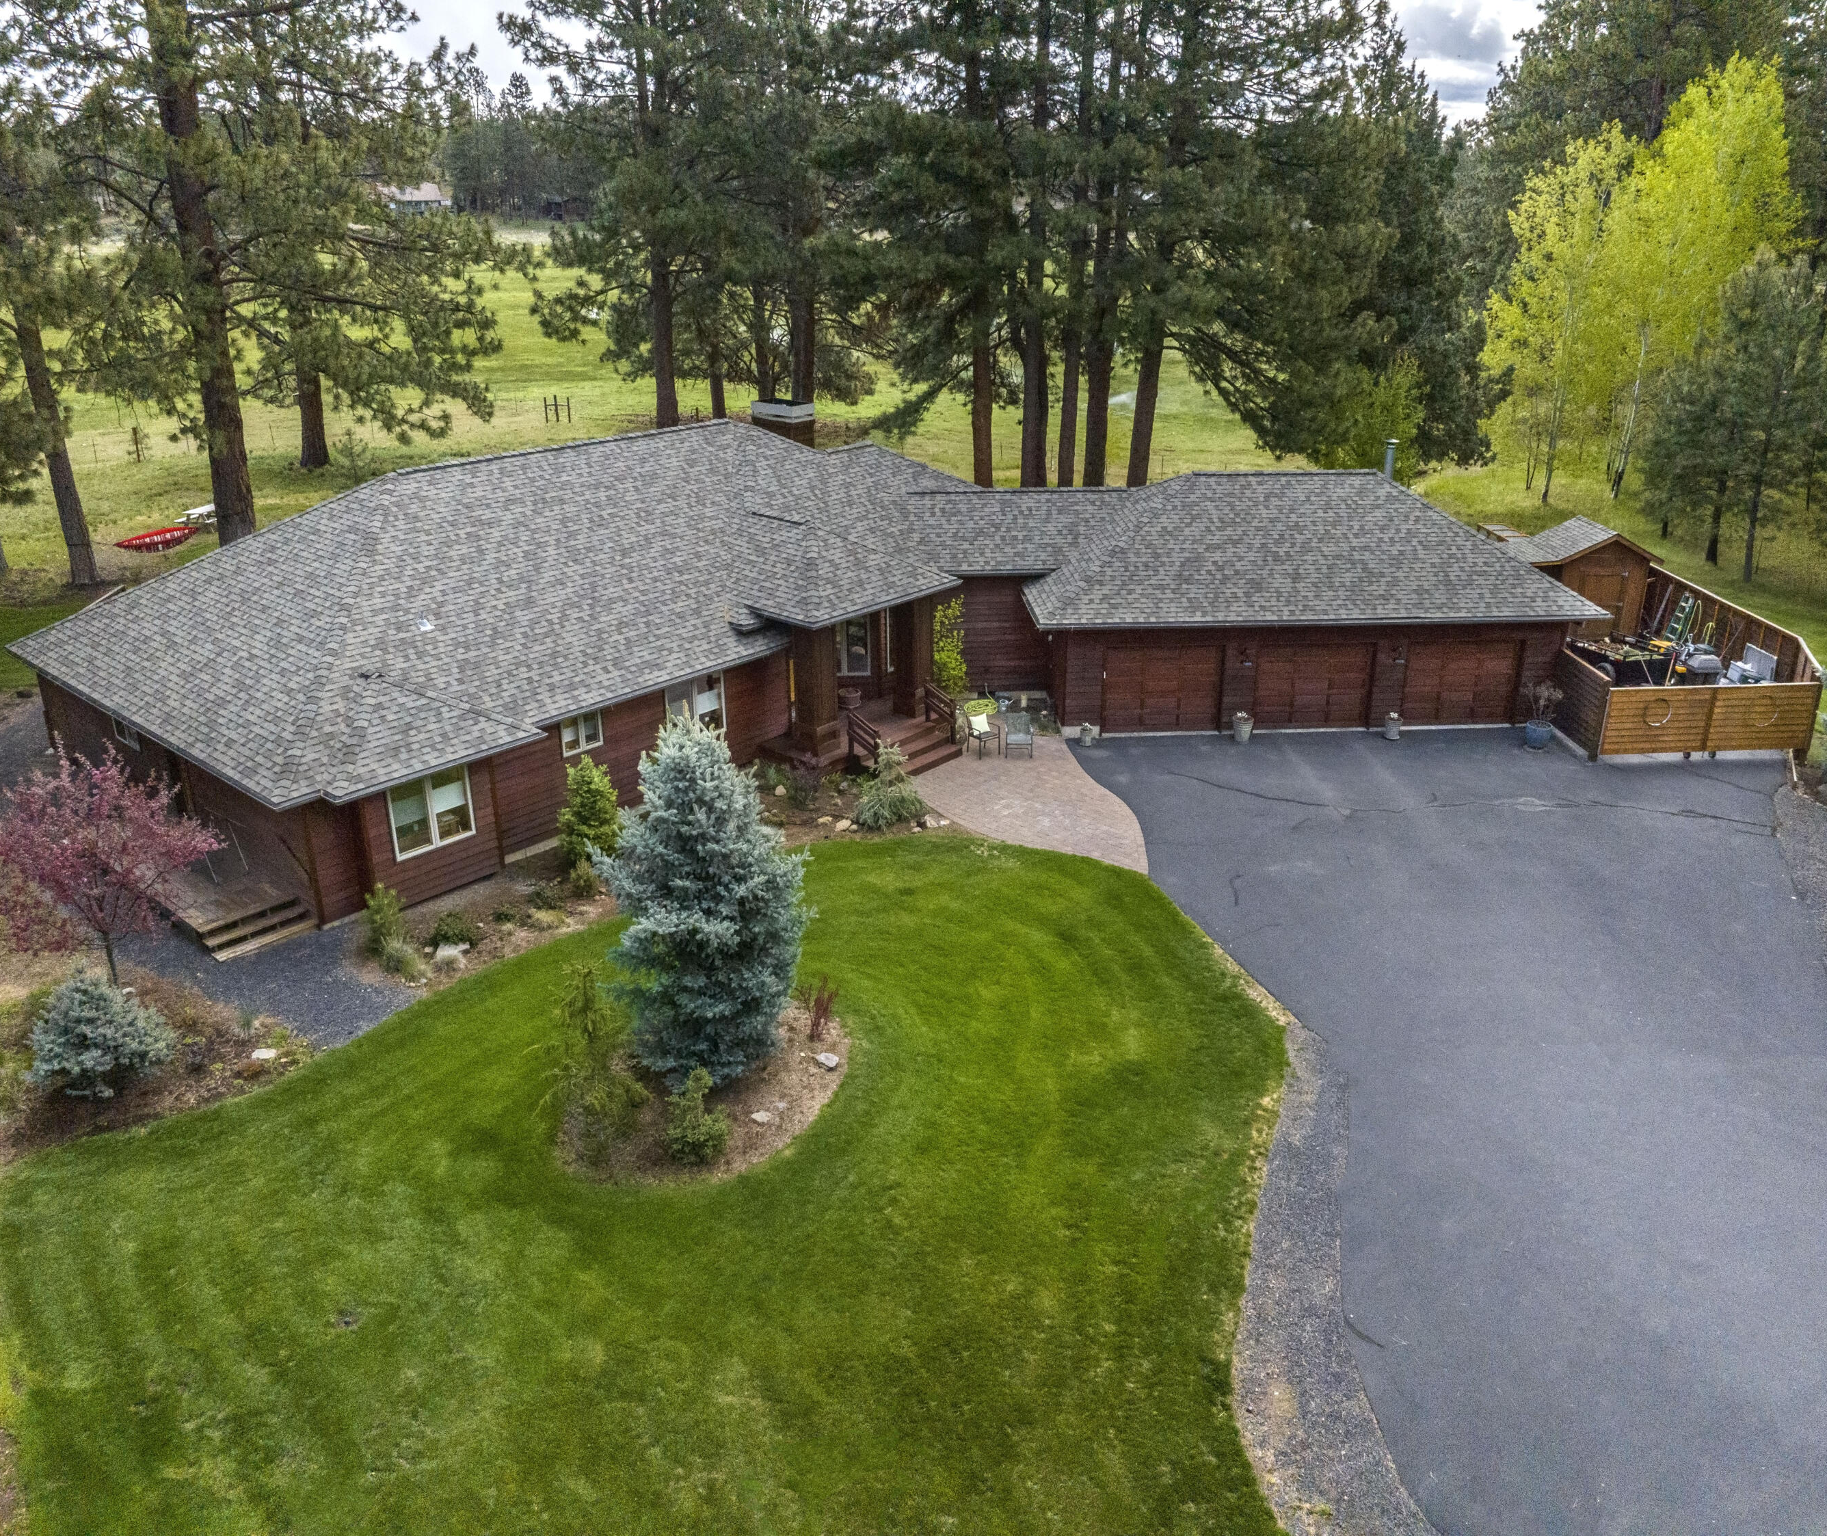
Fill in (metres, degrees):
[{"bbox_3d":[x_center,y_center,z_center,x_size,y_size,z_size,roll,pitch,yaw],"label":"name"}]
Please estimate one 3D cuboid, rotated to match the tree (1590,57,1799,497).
[{"bbox_3d":[29.141,-18.147,53.900,6.200,15.600,6.000,0,23,0],"label":"tree"}]

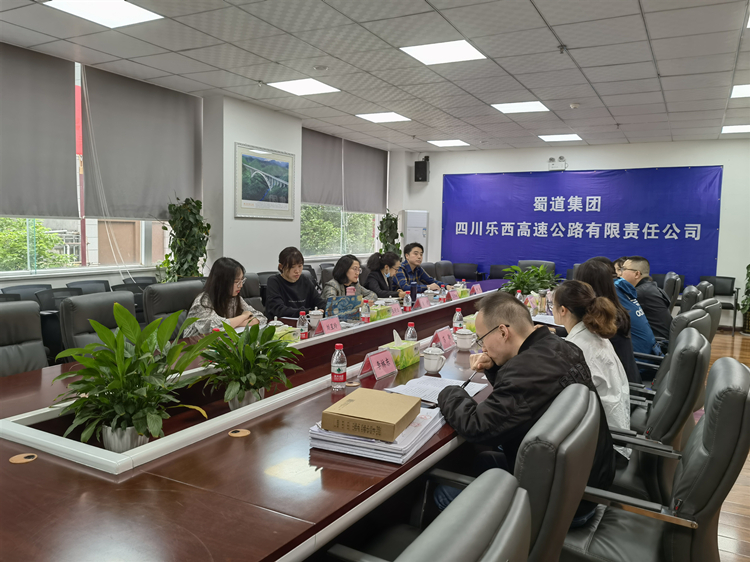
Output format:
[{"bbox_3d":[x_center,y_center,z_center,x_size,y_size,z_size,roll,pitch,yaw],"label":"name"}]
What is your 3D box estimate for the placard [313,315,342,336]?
[{"bbox_3d":[-0.283,0.276,3.628,0.092,0.100,0.198,4,6,28],"label":"placard"}]

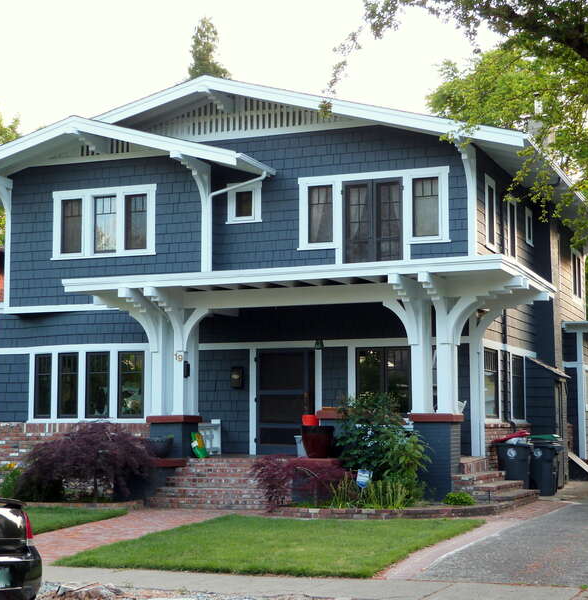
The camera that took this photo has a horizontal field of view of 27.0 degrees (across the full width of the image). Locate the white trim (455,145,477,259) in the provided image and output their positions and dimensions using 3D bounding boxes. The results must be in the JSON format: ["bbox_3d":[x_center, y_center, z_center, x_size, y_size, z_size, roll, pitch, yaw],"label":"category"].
[{"bbox_3d":[3.121,-1.791,21.972,0.170,1.930,0.770,-2,-6,21],"label":"white trim"}]

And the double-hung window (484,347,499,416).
[{"bbox_3d":[3.720,1.592,22.987,0.130,1.287,1.260,-3,-7,21],"label":"double-hung window"}]

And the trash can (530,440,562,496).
[{"bbox_3d":[4.635,3.044,22.425,0.500,1.040,0.600,-2,-6,21],"label":"trash can"}]

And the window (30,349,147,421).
[{"bbox_3d":[-4.073,1.700,24.113,2.790,1.450,0.100,-2,-6,21],"label":"window"}]

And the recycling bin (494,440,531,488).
[{"bbox_3d":[4.266,3.165,23.642,0.620,1.080,0.700,-3,-7,21],"label":"recycling bin"}]

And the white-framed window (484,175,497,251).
[{"bbox_3d":[3.814,-1.634,23.592,0.130,1.389,0.948,-3,-7,21],"label":"white-framed window"}]

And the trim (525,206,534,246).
[{"bbox_3d":[5.217,-1.594,27.046,0.100,0.820,0.800,-2,-6,21],"label":"trim"}]

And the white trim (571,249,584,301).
[{"bbox_3d":[7.868,-0.693,33.842,0.140,1.068,2.144,-3,-7,21],"label":"white trim"}]

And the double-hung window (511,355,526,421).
[{"bbox_3d":[4.598,1.811,25.107,0.100,1.380,1.380,-2,-6,21],"label":"double-hung window"}]

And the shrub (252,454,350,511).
[{"bbox_3d":[0.074,3.010,20.200,1.420,0.880,1.100,-2,-6,21],"label":"shrub"}]

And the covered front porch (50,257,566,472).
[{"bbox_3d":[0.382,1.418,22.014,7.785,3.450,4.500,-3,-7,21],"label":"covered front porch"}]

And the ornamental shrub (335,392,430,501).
[{"bbox_3d":[1.413,2.363,19.723,1.420,1.700,1.300,-3,-7,21],"label":"ornamental shrub"}]

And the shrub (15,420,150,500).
[{"bbox_3d":[-3.797,2.877,21.838,2.300,1.380,1.800,-3,-7,21],"label":"shrub"}]

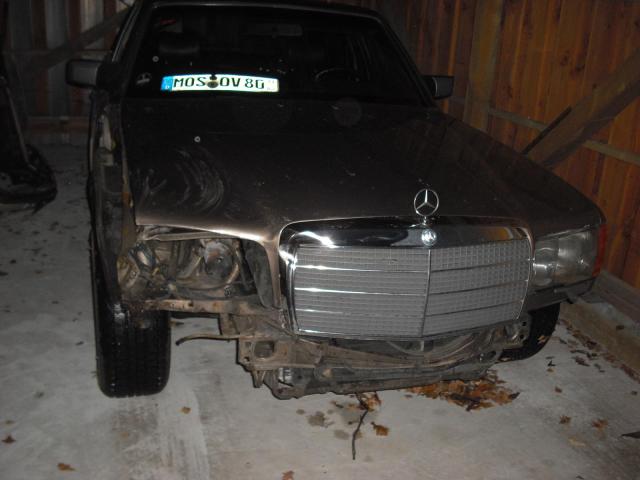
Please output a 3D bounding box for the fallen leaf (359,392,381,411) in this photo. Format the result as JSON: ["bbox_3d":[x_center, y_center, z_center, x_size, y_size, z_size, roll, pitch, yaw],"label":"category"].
[{"bbox_3d":[0.178,0.582,2.533,0.080,0.025,0.100,6,17,5],"label":"fallen leaf"}]

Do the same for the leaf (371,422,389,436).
[{"bbox_3d":[0.201,0.639,2.369,0.062,0.015,0.078,6,17,6],"label":"leaf"}]

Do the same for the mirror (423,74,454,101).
[{"bbox_3d":[0.606,-0.780,3.594,0.175,0.125,0.110,-2,18,-19],"label":"mirror"}]

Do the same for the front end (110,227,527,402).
[{"bbox_3d":[0.042,0.181,2.094,1.205,0.533,0.445,-2,18,-19],"label":"front end"}]

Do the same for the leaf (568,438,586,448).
[{"bbox_3d":[0.870,0.687,2.373,0.065,0.012,0.065,11,18,23],"label":"leaf"}]

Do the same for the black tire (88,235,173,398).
[{"bbox_3d":[-0.666,0.234,2.460,0.207,0.625,0.625,-2,18,-19],"label":"black tire"}]

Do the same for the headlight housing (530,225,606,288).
[{"bbox_3d":[0.792,0.051,2.348,0.440,0.205,0.180,-8,20,-33],"label":"headlight housing"}]

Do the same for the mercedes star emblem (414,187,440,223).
[{"bbox_3d":[0.295,-0.095,1.948,0.080,0.105,0.014,-2,18,-19],"label":"mercedes star emblem"}]

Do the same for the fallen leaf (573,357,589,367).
[{"bbox_3d":[1.106,0.516,2.983,0.070,0.015,0.085,11,18,22],"label":"fallen leaf"}]

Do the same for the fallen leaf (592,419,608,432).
[{"bbox_3d":[0.995,0.658,2.492,0.060,0.015,0.085,12,19,24],"label":"fallen leaf"}]

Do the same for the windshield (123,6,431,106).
[{"bbox_3d":[-0.179,-0.864,3.221,1.420,0.130,0.605,-2,58,-19],"label":"windshield"}]

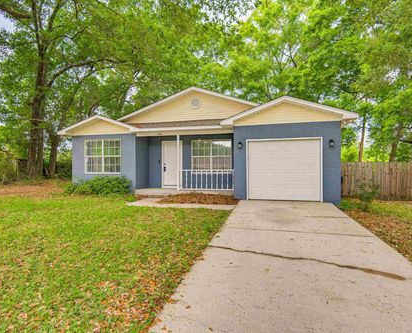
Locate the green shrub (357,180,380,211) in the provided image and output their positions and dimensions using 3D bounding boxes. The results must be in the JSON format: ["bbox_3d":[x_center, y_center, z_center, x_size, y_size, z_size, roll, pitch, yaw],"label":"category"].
[{"bbox_3d":[4.880,0.885,7.500,0.650,0.880,0.620,0,0,15],"label":"green shrub"}]

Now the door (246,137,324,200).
[{"bbox_3d":[2.742,0.144,8.828,2.500,2.170,0.120,0,0,15],"label":"door"}]

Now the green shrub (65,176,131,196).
[{"bbox_3d":[-4.669,0.907,10.600,3.050,0.820,0.900,0,0,15],"label":"green shrub"}]

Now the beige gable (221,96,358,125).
[{"bbox_3d":[2.732,-1.932,8.654,4.480,0.950,0.450,0,0,15],"label":"beige gable"}]

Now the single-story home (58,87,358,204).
[{"bbox_3d":[0.358,-1.084,14.580,12.150,4.860,10.500,0,0,15],"label":"single-story home"}]

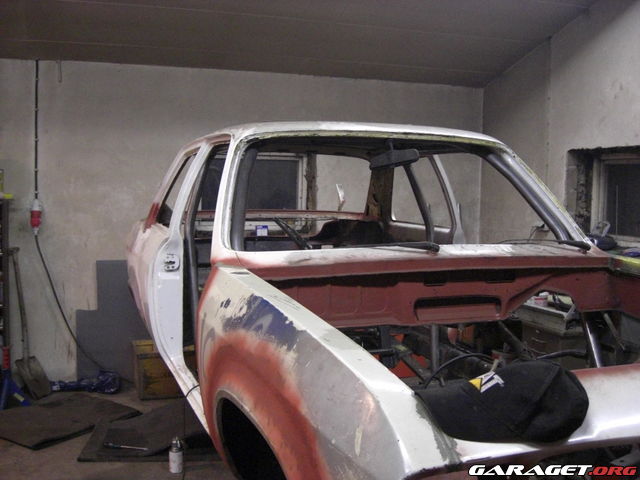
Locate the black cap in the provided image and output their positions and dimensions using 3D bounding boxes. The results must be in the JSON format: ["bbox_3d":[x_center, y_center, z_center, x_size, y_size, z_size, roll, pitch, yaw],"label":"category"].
[{"bbox_3d":[0.270,0.238,1.040,0.265,0.105,0.175,0,11,-17],"label":"black cap"}]

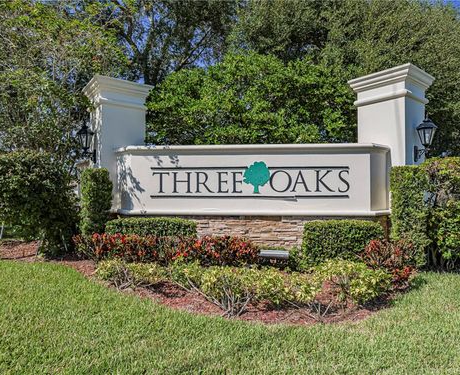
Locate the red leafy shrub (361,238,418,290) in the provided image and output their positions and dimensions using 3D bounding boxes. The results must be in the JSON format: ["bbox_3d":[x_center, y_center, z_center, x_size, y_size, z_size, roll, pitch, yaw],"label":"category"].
[{"bbox_3d":[2.010,0.940,4.050,0.680,0.560,0.600,0,0,4],"label":"red leafy shrub"}]

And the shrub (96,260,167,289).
[{"bbox_3d":[-1.190,1.050,3.850,0.800,0.350,0.480,0,0,4],"label":"shrub"}]

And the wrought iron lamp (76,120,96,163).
[{"bbox_3d":[-3.180,-1.030,7.000,0.460,0.920,0.370,0,0,-35],"label":"wrought iron lamp"}]

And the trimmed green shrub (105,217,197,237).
[{"bbox_3d":[-1.310,0.800,5.200,1.460,0.600,0.700,0,0,4],"label":"trimmed green shrub"}]

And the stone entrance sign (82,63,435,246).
[{"bbox_3d":[0.387,-0.630,6.670,7.800,3.380,2.050,0,0,4],"label":"stone entrance sign"}]

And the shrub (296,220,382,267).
[{"bbox_3d":[1.620,0.830,4.930,1.280,0.620,0.700,0,0,4],"label":"shrub"}]

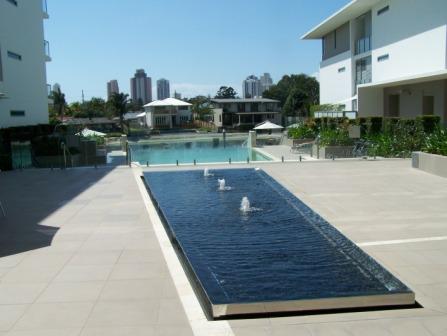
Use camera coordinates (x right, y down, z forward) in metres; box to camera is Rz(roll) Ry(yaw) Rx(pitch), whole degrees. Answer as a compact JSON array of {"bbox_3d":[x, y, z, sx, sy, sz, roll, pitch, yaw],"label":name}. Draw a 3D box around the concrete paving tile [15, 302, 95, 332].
[{"bbox_3d":[-1.341,1.204,3.945,0.542,0.040,0.542,-1,6,-4],"label":"concrete paving tile"}]

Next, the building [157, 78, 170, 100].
[{"bbox_3d":[-131.119,-152.037,1089.784,26.000,88.410,25.000,-2,6,-5],"label":"building"}]

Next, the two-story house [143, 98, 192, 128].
[{"bbox_3d":[-13.493,-13.235,120.241,11.200,7.110,9.500,-3,6,-15],"label":"two-story house"}]

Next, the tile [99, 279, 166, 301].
[{"bbox_3d":[-0.909,1.230,4.912,0.590,0.040,0.590,-2,6,-4],"label":"tile"}]

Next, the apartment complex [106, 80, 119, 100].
[{"bbox_3d":[-243.840,-149.485,1089.839,22.000,87.359,22.000,-3,6,-20],"label":"apartment complex"}]

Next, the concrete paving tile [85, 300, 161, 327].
[{"bbox_3d":[-0.871,1.291,4.329,0.590,0.040,0.590,-2,6,-4],"label":"concrete paving tile"}]

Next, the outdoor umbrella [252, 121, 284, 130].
[{"bbox_3d":[4.259,-3.007,45.948,2.900,2.805,2.900,-1,6,-4],"label":"outdoor umbrella"}]

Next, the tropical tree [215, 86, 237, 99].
[{"bbox_3d":[0.538,-18.756,148.853,6.800,11.760,6.500,-1,6,0],"label":"tropical tree"}]

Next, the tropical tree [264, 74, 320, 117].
[{"bbox_3d":[16.223,-15.816,117.015,13.000,12.508,12.000,-1,6,0],"label":"tropical tree"}]

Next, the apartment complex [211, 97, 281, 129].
[{"bbox_3d":[5.031,-12.326,111.331,15.300,6.572,10.000,-1,6,-4],"label":"apartment complex"}]

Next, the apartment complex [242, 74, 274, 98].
[{"bbox_3d":[59.447,-124.259,841.732,50.000,76.030,32.000,-1,6,4],"label":"apartment complex"}]

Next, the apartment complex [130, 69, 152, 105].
[{"bbox_3d":[-142.059,-125.119,841.123,35.000,87.530,30.000,-3,6,-14],"label":"apartment complex"}]

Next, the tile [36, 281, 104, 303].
[{"bbox_3d":[-1.377,1.147,4.483,0.542,0.040,0.542,-1,6,-4],"label":"tile"}]

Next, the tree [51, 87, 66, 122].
[{"bbox_3d":[-42.831,-15.291,126.986,4.100,11.180,4.100,-3,6,-18],"label":"tree"}]

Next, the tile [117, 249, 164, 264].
[{"bbox_3d":[-0.907,1.020,5.593,0.542,0.040,0.542,-1,6,-4],"label":"tile"}]

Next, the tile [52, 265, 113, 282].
[{"bbox_3d":[-1.536,1.187,5.457,0.590,0.040,0.590,-2,6,-4],"label":"tile"}]

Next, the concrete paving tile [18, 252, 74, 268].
[{"bbox_3d":[-2.163,1.144,6.003,0.590,0.040,0.590,-2,6,-4],"label":"concrete paving tile"}]

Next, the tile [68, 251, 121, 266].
[{"bbox_3d":[-1.575,1.126,6.040,0.590,0.040,0.590,-2,6,-4],"label":"tile"}]

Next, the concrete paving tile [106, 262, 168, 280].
[{"bbox_3d":[-0.872,1.077,5.055,0.542,0.040,0.542,-1,6,-4],"label":"concrete paving tile"}]

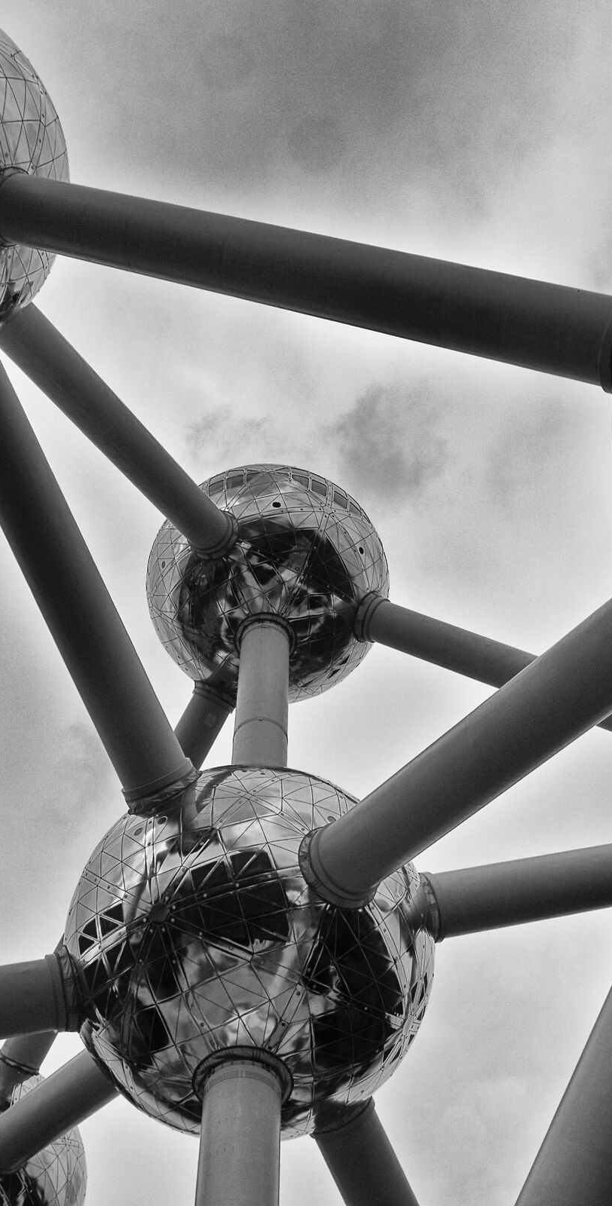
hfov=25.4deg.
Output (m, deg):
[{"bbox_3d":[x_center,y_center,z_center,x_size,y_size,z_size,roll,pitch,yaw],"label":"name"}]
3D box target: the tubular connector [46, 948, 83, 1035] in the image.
[{"bbox_3d":[-11.380,18.200,63.700,1.200,3.750,3.750,-5,-62,-20],"label":"tubular connector"}]

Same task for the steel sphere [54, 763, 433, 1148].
[{"bbox_3d":[-2.696,17.020,66.747,18.000,18.000,18.000,3,-63,-2],"label":"steel sphere"}]

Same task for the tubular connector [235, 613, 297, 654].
[{"bbox_3d":[-2.750,2.750,93.800,4.100,1.000,4.100,0,-62,0],"label":"tubular connector"}]

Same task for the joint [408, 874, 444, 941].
[{"bbox_3d":[5.950,15.600,69.700,1.200,3.700,3.700,-6,-62,-19],"label":"joint"}]

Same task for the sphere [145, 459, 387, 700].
[{"bbox_3d":[-2.761,-1.287,101.703,18.000,18.000,18.000,3,-63,-2],"label":"sphere"}]

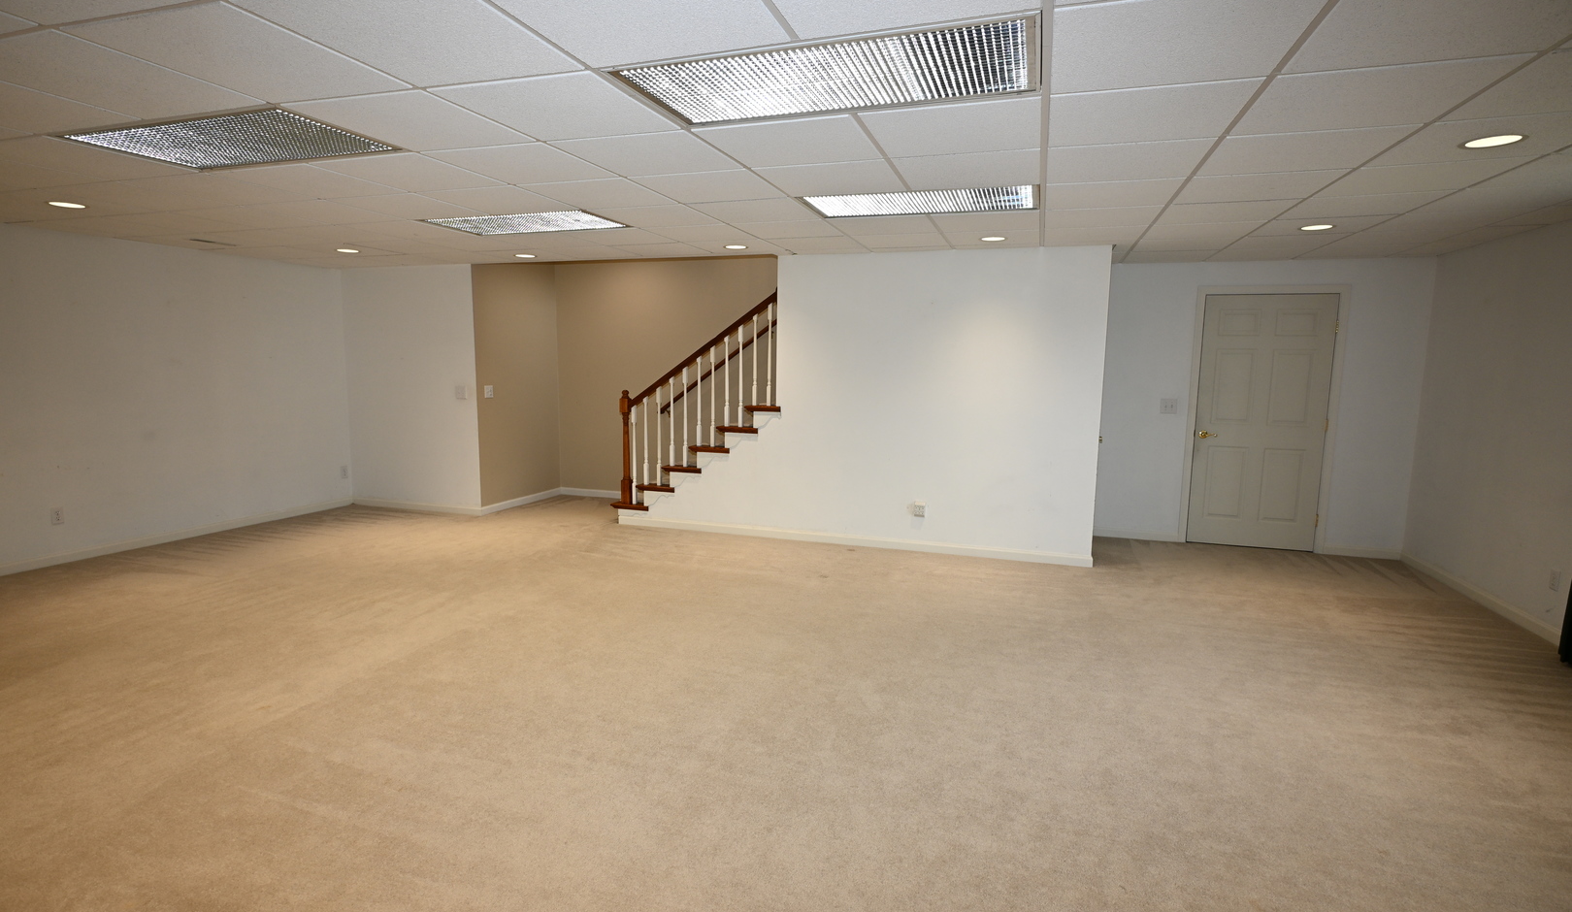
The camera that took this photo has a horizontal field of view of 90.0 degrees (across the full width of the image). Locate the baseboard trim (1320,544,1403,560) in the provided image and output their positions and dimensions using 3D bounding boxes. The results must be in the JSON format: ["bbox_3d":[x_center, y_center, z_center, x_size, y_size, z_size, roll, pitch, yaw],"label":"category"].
[{"bbox_3d":[4.502,0.754,6.152,0.550,0.088,0.016,3,7,18],"label":"baseboard trim"}]

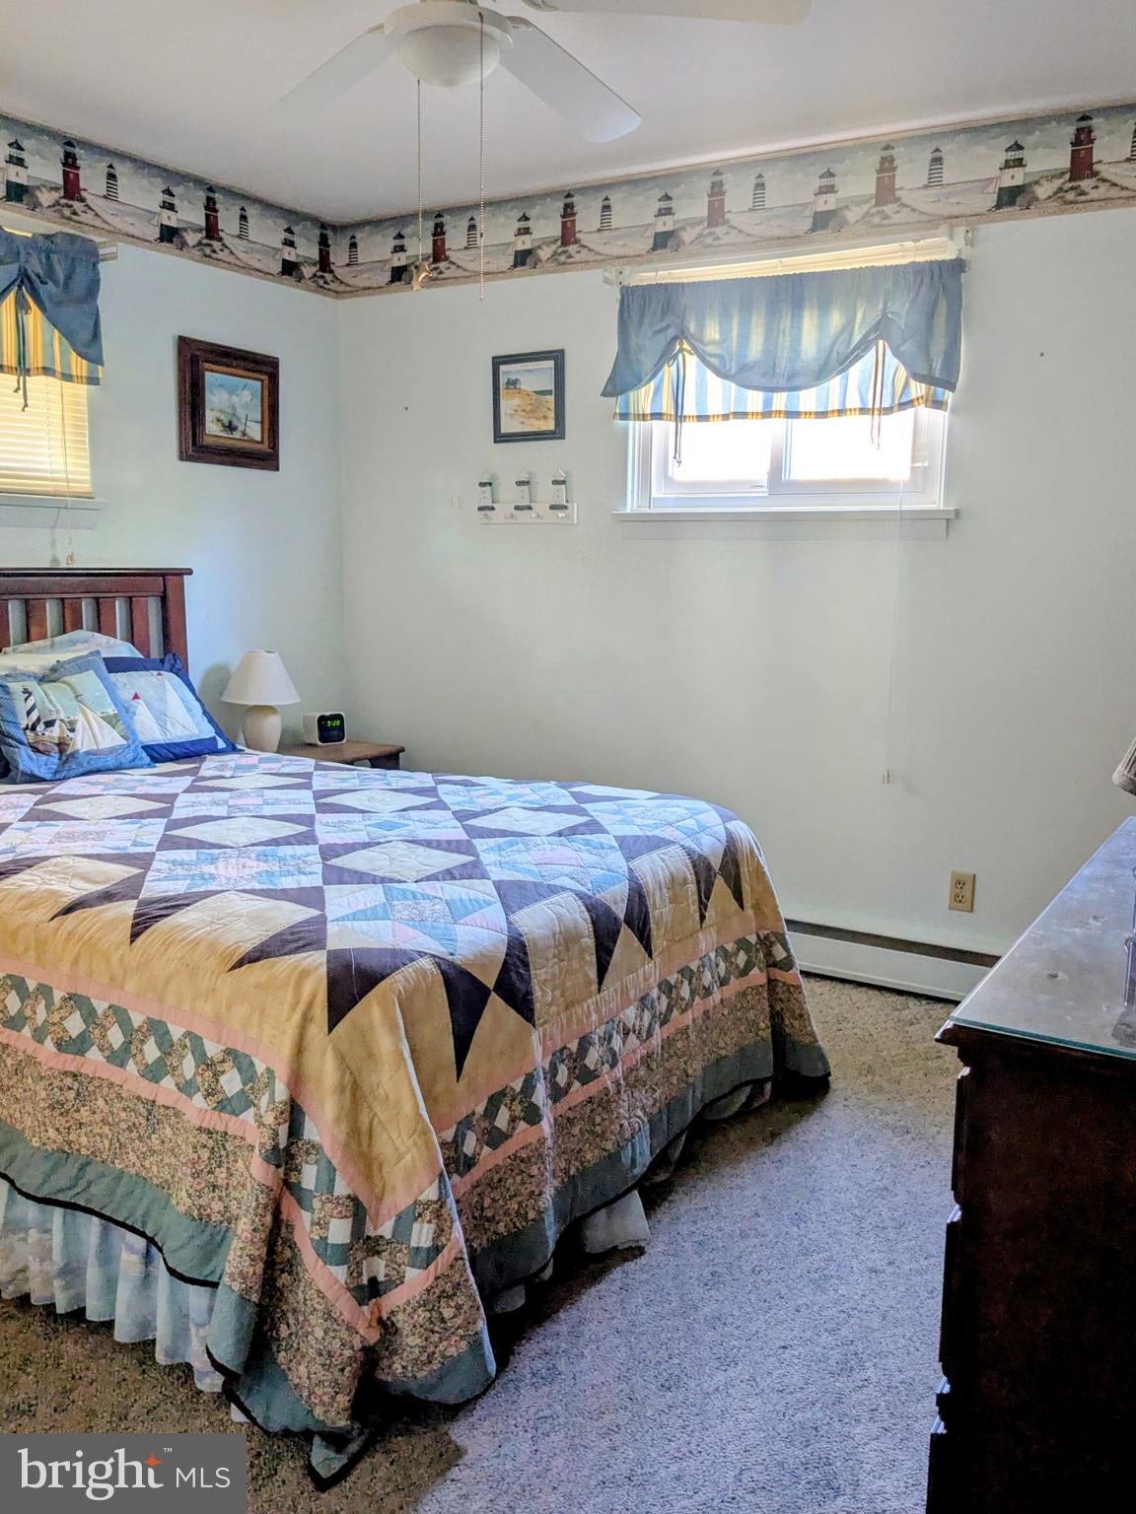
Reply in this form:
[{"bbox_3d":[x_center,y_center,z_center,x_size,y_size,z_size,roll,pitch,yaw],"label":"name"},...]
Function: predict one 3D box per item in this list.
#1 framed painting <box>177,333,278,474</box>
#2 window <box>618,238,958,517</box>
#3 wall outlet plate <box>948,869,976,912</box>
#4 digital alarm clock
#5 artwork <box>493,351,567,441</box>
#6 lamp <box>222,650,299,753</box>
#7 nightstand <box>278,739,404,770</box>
[{"bbox_3d":[-1.073,-1.116,3.769,0.036,0.367,0.395,7,12,29],"label":"framed painting"},{"bbox_3d":[0.608,-1.067,3.438,1.020,0.735,0.110,7,12,29],"label":"window"},{"bbox_3d":[1.131,0.386,3.385,0.070,0.114,0.007,7,12,29],"label":"wall outlet plate"},{"bbox_3d":[-0.851,-0.104,4.148,0.104,0.107,0.100,-8,14,-41],"label":"digital alarm clock"},{"bbox_3d":[-0.126,-1.167,3.834,0.261,0.275,0.022,7,12,29],"label":"artwork"},{"bbox_3d":[-0.986,-0.165,3.782,0.252,0.355,0.252,1,10,0],"label":"lamp"},{"bbox_3d":[-0.869,0.278,3.984,0.410,0.587,0.510,7,12,29],"label":"nightstand"}]

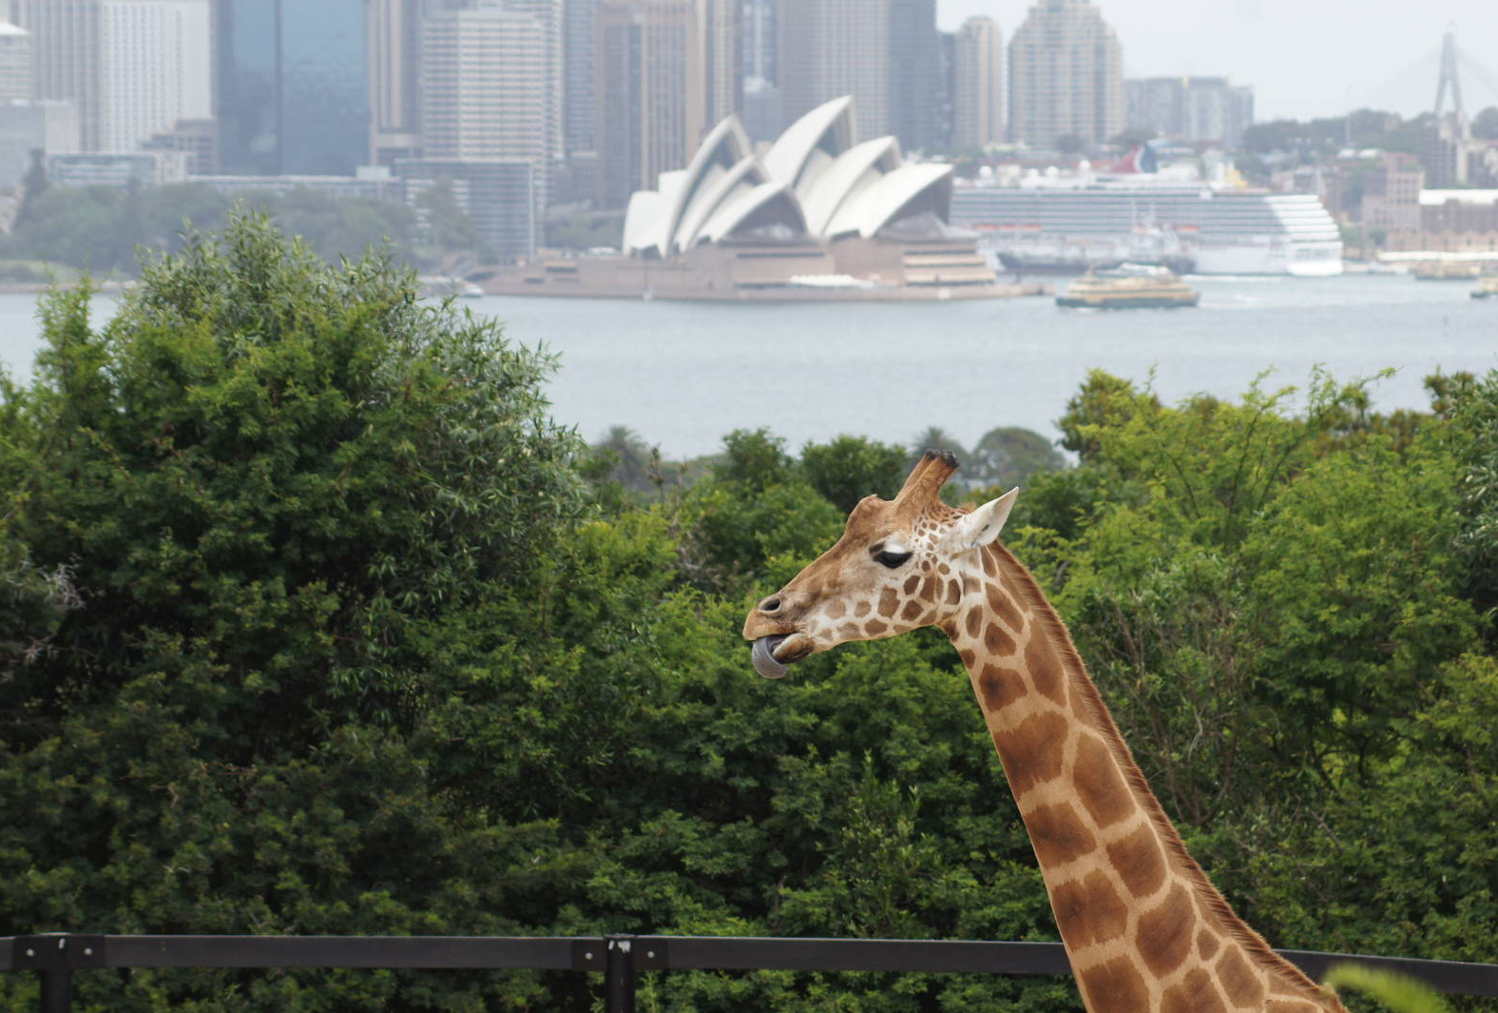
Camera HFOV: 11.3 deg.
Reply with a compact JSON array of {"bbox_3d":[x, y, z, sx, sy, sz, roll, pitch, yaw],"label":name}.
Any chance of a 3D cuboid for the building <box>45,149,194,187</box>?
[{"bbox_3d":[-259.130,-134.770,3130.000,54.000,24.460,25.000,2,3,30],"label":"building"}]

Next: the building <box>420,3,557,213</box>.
[{"bbox_3d":[-117.720,-172.350,3430.000,50.000,108.290,36.000,-2,3,-30],"label":"building"}]

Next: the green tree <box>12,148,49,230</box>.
[{"bbox_3d":[-270.320,-118.680,2860.000,14.000,32.180,14.000,0,3,0],"label":"green tree"}]

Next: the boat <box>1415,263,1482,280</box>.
[{"bbox_3d":[271.440,-91.180,2950.000,25.500,7.150,9.500,0,3,-3],"label":"boat"}]

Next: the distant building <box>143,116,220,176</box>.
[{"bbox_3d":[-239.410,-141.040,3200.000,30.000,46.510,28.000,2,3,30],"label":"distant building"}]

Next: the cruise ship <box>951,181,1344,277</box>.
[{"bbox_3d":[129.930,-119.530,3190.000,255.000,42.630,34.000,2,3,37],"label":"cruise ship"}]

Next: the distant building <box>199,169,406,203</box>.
[{"bbox_3d":[-179.660,-123.150,3060.000,95.000,23.910,22.000,2,3,37],"label":"distant building"}]

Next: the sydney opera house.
[{"bbox_3d":[1.470,-109.730,2690.000,108.000,68.500,168.000,-2,4,-41],"label":"sydney opera house"}]

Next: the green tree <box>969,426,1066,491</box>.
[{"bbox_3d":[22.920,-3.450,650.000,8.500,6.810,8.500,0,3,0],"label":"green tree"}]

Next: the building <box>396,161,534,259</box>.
[{"bbox_3d":[-111.500,-115.900,2990.000,42.000,42.530,36.000,3,4,44],"label":"building"}]

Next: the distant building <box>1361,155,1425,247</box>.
[{"bbox_3d":[273.470,-128.480,3230.000,24.000,41.400,24.000,1,3,27],"label":"distant building"}]

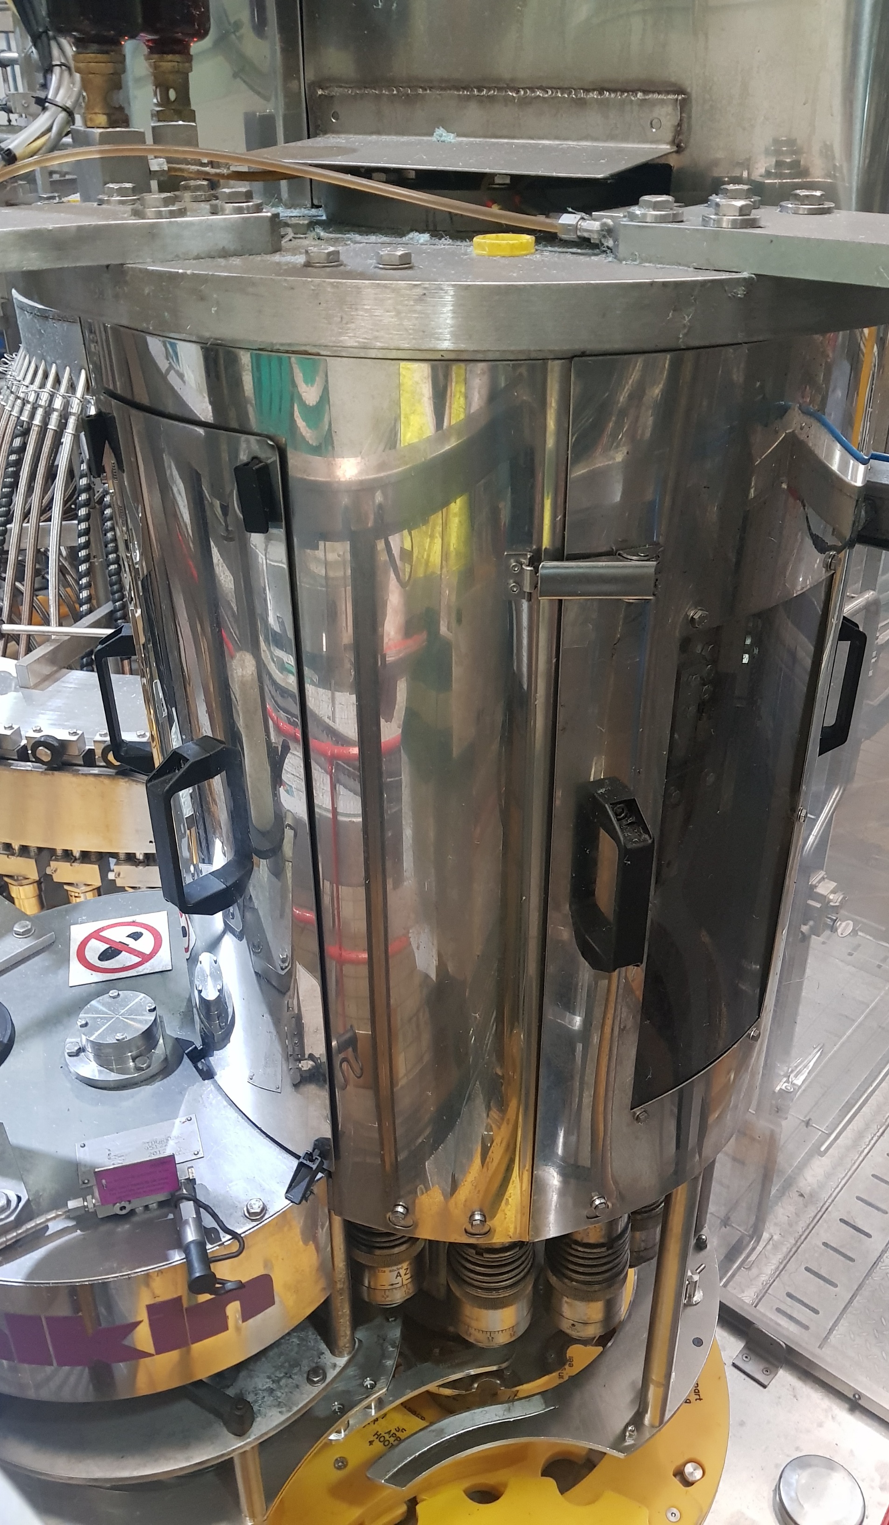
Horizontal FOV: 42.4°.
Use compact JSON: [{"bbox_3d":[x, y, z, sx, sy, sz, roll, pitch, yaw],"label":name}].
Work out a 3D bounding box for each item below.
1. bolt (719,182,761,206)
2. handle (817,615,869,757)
[{"bbox_3d":[0.169,-0.329,0.663,0.030,0.013,0.030,6,32,11],"label":"bolt"},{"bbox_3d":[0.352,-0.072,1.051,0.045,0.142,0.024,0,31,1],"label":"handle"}]

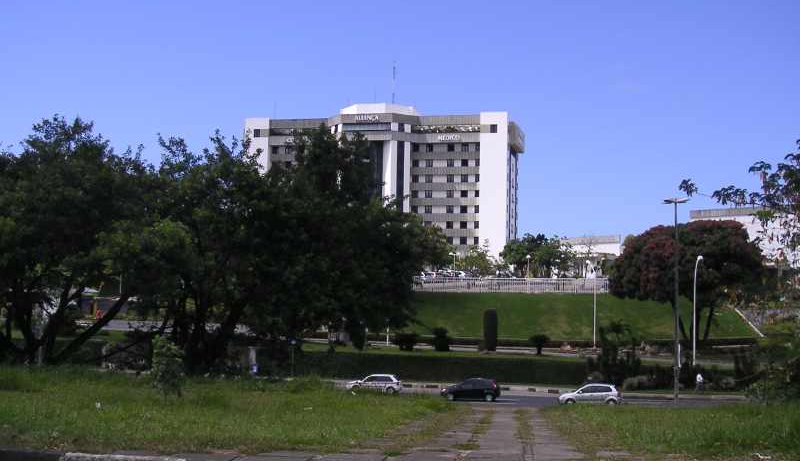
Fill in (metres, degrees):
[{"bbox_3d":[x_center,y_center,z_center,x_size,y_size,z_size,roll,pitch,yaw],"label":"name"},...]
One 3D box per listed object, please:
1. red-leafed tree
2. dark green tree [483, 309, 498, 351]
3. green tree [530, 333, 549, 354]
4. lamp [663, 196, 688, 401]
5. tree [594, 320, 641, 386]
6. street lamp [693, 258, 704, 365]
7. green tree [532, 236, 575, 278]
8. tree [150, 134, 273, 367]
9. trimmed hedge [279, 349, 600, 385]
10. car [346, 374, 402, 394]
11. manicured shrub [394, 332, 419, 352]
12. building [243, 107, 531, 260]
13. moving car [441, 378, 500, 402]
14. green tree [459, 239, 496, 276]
[{"bbox_3d":[26.213,4.804,78.000,13.907,11.254,12.517,0,-3,19],"label":"red-leafed tree"},{"bbox_3d":[8.047,8.891,75.800,1.300,3.550,1.300,1,-4,0],"label":"dark green tree"},{"bbox_3d":[11.291,9.227,69.000,1.457,1.781,1.384,1,-3,9],"label":"green tree"},{"bbox_3d":[16.511,4.427,51.000,1.500,12.400,0.800,1,-4,0],"label":"lamp"},{"bbox_3d":[15.691,8.801,61.500,3.318,4.761,3.153,0,-3,14],"label":"tree"},{"bbox_3d":[25.035,6.752,71.500,0.950,9.200,0.300,3,-5,-20],"label":"street lamp"},{"bbox_3d":[21.067,3.843,117.000,5.400,6.000,5.400,1,-4,0],"label":"green tree"},{"bbox_3d":[-12.251,1.577,56.000,8.600,15.600,8.600,1,-4,0],"label":"tree"},{"bbox_3d":[2.491,10.179,62.792,22.509,1.950,1.300,1,-3,8],"label":"trimmed hedge"},{"bbox_3d":[-1.872,11.264,62.600,3.850,1.420,1.650,0,-5,12],"label":"car"},{"bbox_3d":[0.583,9.916,76.500,2.000,1.650,2.000,1,-4,0],"label":"manicured shrub"},{"bbox_3d":[-2.224,-9.066,189.256,57.000,34.300,25.000,0,-5,12],"label":"building"},{"bbox_3d":[4.557,10.181,54.837,3.820,1.470,1.660,0,-3,14],"label":"moving car"},{"bbox_3d":[10.818,3.978,119.000,5.304,5.444,5.039,1,-3,5],"label":"green tree"}]

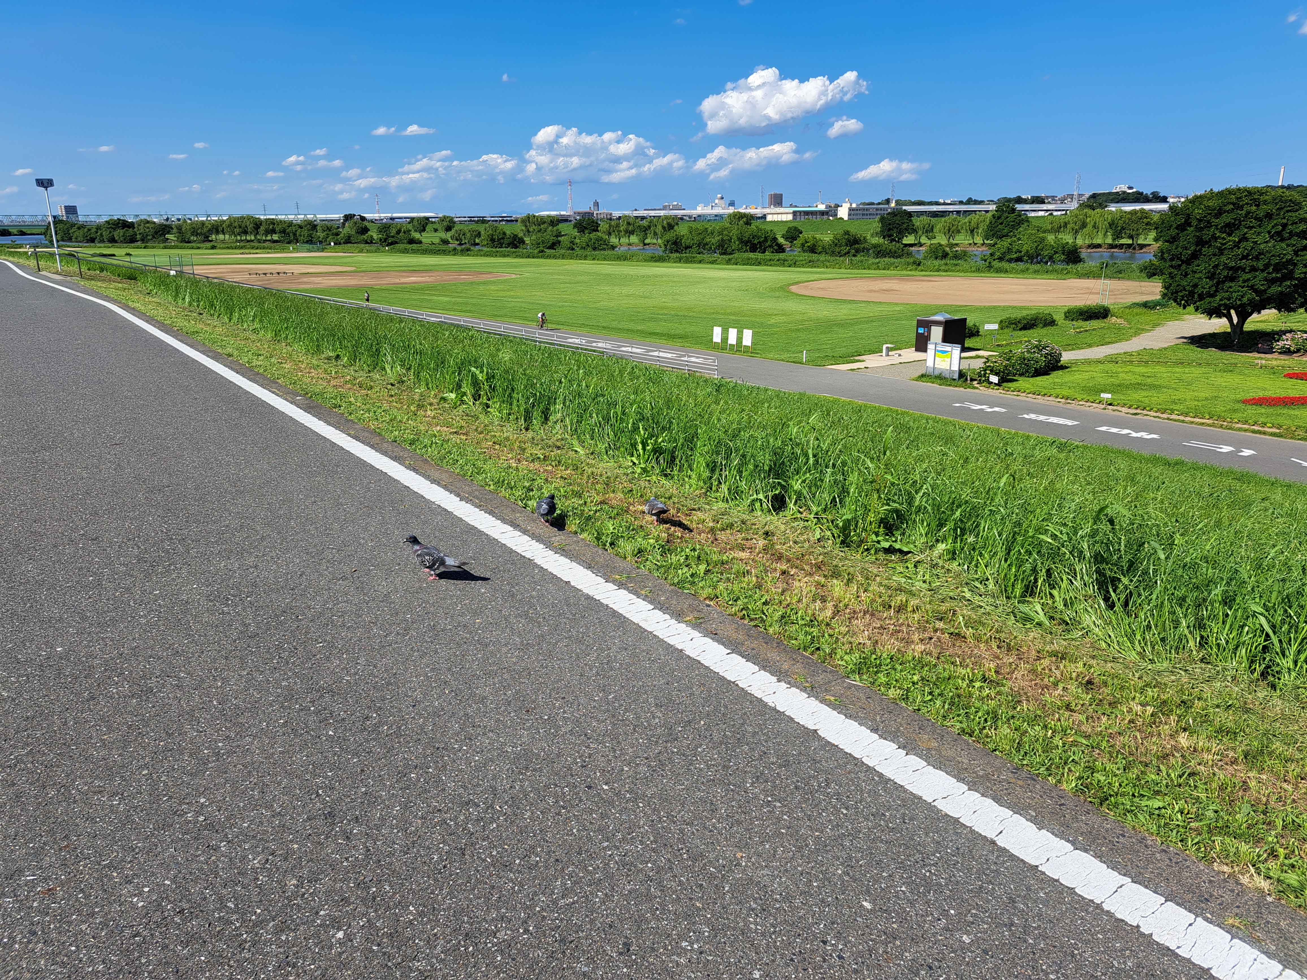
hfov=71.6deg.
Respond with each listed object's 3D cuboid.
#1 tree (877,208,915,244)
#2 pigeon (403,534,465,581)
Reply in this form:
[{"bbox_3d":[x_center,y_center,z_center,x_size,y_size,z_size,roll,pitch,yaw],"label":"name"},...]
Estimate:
[{"bbox_3d":[101.124,-109.364,375.973,14.870,14.030,14.870,4,17,14],"label":"tree"},{"bbox_3d":[-1.029,0.311,4.304,0.310,0.230,0.120,1,16,3],"label":"pigeon"}]

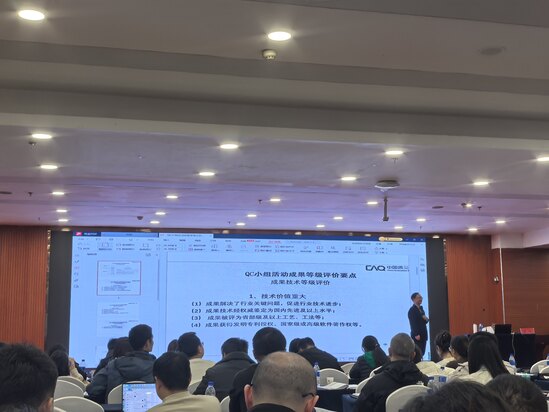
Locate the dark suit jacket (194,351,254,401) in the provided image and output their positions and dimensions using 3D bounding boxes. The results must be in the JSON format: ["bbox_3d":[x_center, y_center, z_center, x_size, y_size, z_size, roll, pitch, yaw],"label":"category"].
[{"bbox_3d":[-0.315,1.411,5.851,0.540,0.620,0.380,2,-9,-14],"label":"dark suit jacket"}]

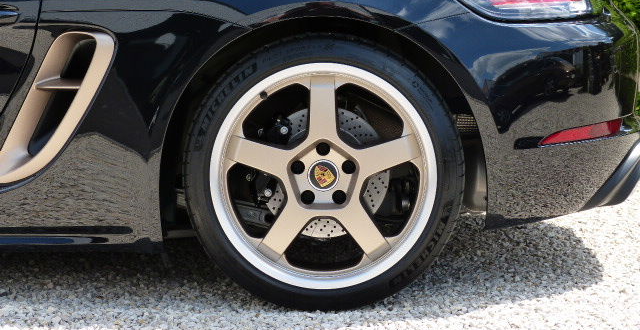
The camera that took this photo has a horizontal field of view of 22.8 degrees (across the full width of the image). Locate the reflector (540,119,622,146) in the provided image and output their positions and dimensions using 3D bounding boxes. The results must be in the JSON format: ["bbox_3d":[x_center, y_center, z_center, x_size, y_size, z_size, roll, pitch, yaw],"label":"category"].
[{"bbox_3d":[0.651,-0.081,3.950,0.250,0.055,0.050,-3,6,-33],"label":"reflector"}]

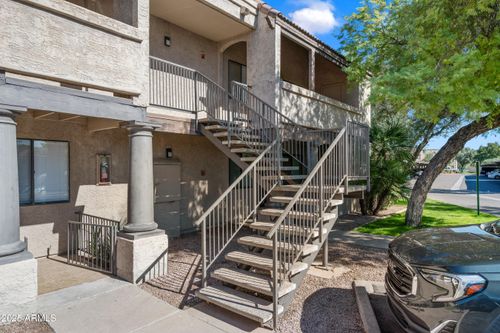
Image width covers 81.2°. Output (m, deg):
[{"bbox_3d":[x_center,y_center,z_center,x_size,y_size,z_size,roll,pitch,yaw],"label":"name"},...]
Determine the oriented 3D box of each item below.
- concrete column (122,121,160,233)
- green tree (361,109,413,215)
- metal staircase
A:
[{"bbox_3d":[-1.777,0.180,4.766,0.530,1.740,0.530,0,0,41],"label":"concrete column"},{"bbox_3d":[4.779,-0.178,10.400,2.050,3.650,2.000,0,0,0],"label":"green tree"},{"bbox_3d":[-0.109,-0.212,5.274,3.457,3.904,3.251,0,0,41],"label":"metal staircase"}]

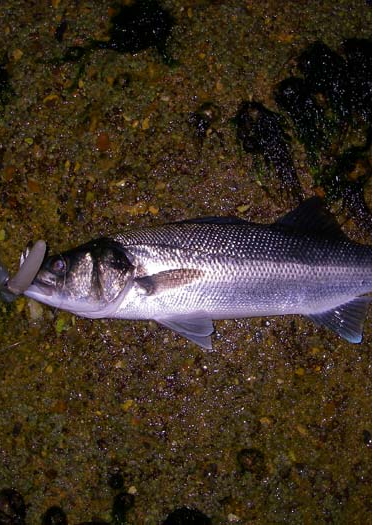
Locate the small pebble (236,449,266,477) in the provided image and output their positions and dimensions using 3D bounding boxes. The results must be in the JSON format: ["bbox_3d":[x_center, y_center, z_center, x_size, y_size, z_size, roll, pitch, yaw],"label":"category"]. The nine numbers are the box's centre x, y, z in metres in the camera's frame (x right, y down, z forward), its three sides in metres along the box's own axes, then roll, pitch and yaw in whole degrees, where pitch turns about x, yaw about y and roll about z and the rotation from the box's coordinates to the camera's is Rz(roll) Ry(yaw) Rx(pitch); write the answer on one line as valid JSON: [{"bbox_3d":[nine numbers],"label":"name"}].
[{"bbox_3d":[0.064,0.195,0.750,0.028,0.014,0.026,0,84,1],"label":"small pebble"}]

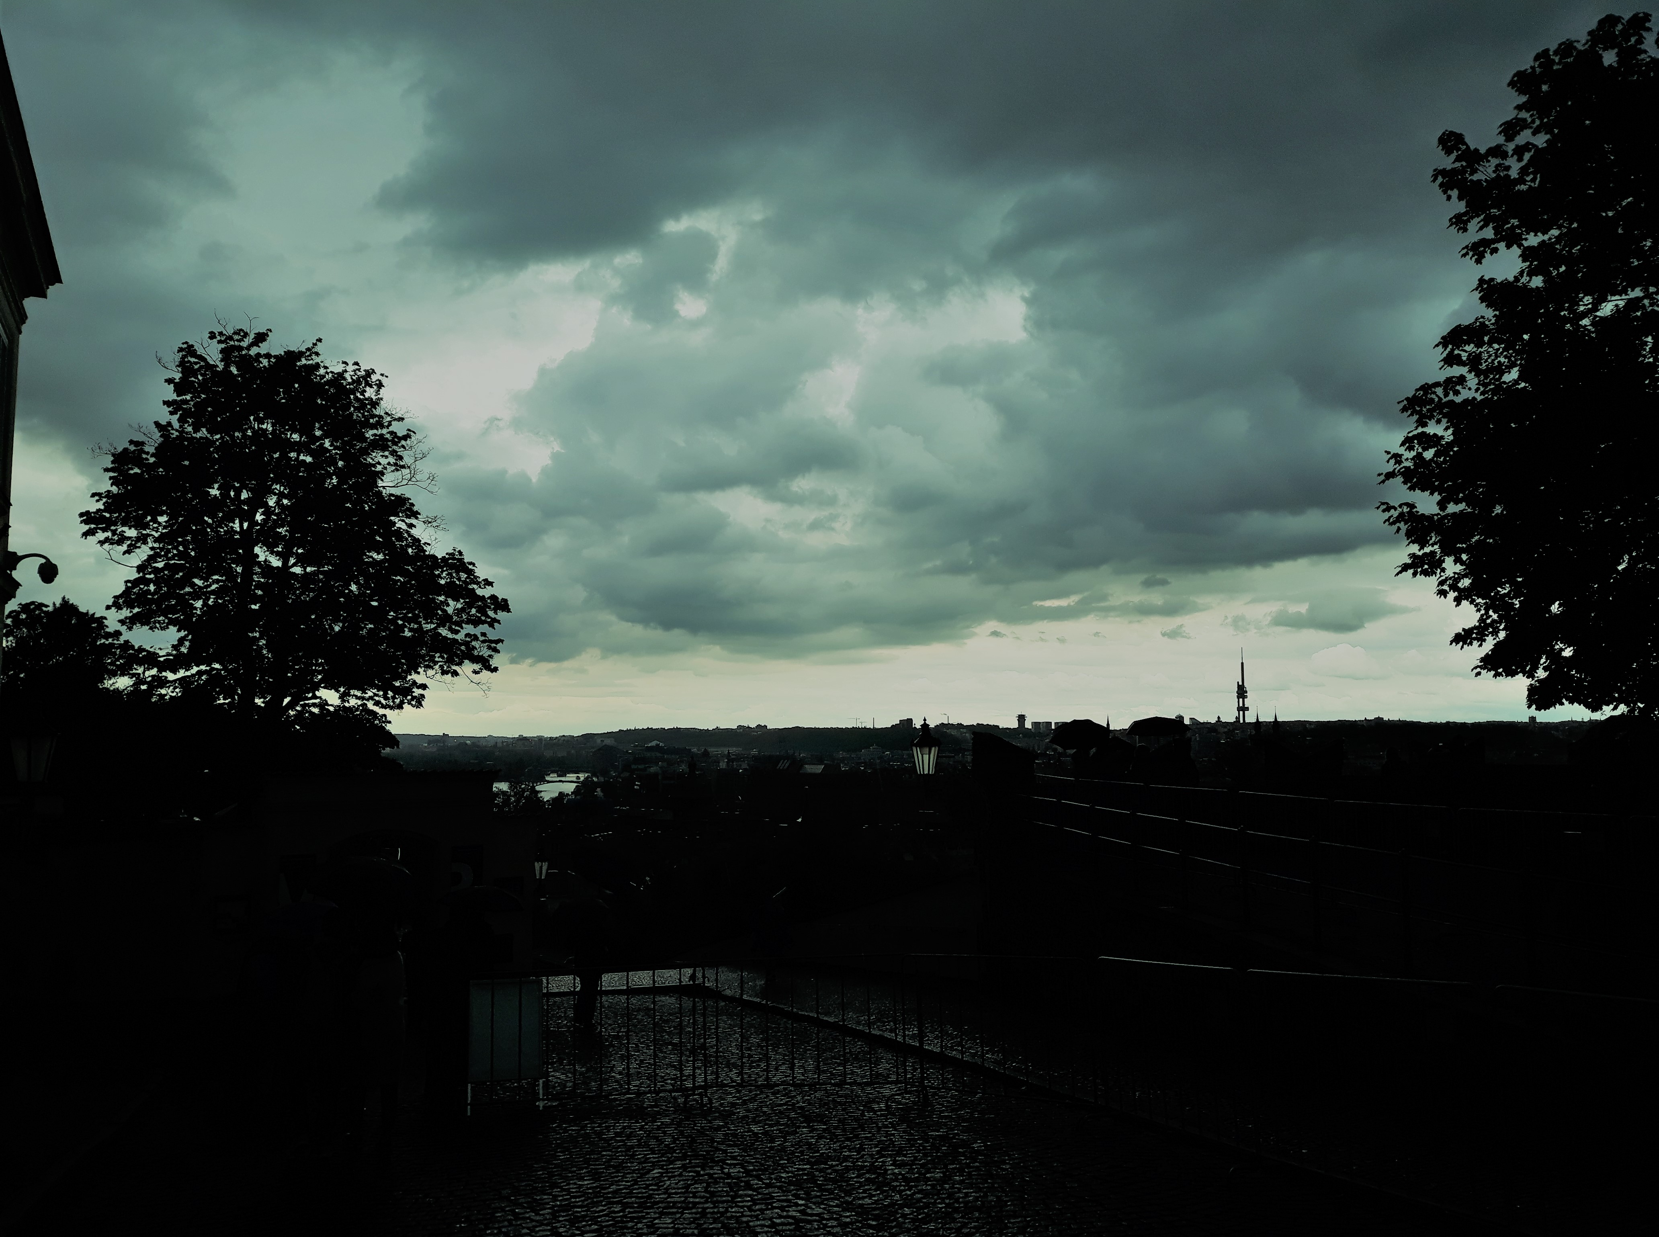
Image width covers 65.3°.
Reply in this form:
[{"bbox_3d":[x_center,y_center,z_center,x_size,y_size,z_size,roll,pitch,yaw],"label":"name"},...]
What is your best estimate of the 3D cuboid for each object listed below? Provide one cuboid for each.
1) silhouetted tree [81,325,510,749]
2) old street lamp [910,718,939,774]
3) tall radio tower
[{"bbox_3d":[-15.420,-0.702,37.231,12.000,15.600,11.500,2,-6,-23],"label":"silhouetted tree"},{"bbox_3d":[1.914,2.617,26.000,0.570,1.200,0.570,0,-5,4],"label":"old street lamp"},{"bbox_3d":[1012.216,178.440,3170.000,31.000,216.000,31.000,-2,-6,18],"label":"tall radio tower"}]

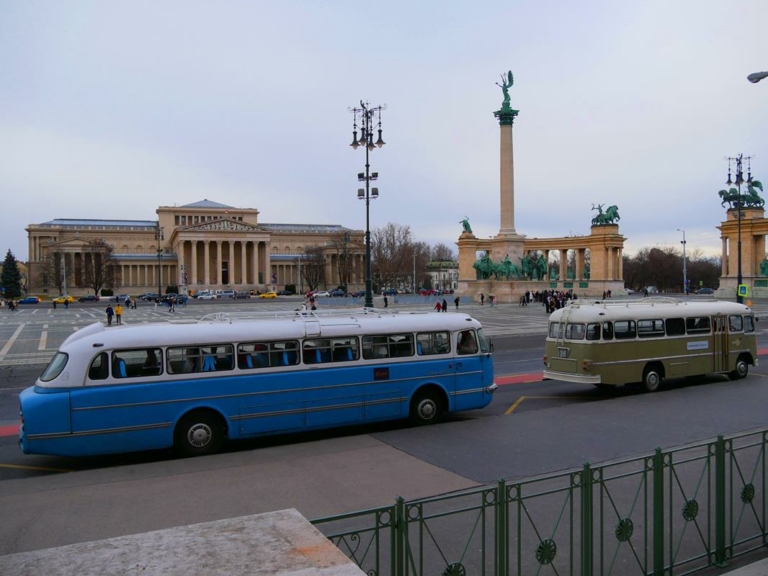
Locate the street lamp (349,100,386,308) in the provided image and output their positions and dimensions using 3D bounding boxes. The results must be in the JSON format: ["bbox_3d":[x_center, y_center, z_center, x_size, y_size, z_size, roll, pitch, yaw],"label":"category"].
[{"bbox_3d":[-1.005,-4.220,39.000,2.500,15.102,2.500,0,1,19],"label":"street lamp"}]

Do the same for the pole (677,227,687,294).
[{"bbox_3d":[71.958,-6.304,150.000,2.200,16.126,0.600,0,1,26],"label":"pole"}]

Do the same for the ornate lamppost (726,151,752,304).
[{"bbox_3d":[32.352,-4.617,56.500,2.500,15.050,2.500,0,1,19],"label":"ornate lamppost"}]

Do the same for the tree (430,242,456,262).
[{"bbox_3d":[24.903,-8.943,260.000,11.000,20.199,11.000,0,1,0],"label":"tree"}]

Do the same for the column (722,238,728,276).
[{"bbox_3d":[61.571,-5.499,112.000,1.000,6.851,1.000,-1,1,-21],"label":"column"}]

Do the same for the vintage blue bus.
[{"bbox_3d":[-2.271,2.071,14.980,11.400,2.980,2.500,-1,1,-28],"label":"vintage blue bus"}]

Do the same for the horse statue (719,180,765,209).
[{"bbox_3d":[62.729,-16.362,109.000,3.200,5.000,7.000,-1,1,-22],"label":"horse statue"}]

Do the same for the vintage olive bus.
[{"bbox_3d":[9.488,1.901,21.711,8.500,3.000,2.450,-1,1,-28],"label":"vintage olive bus"}]

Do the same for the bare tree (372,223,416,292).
[{"bbox_3d":[2.805,-9.896,205.000,14.500,23.437,13.500,0,1,0],"label":"bare tree"}]

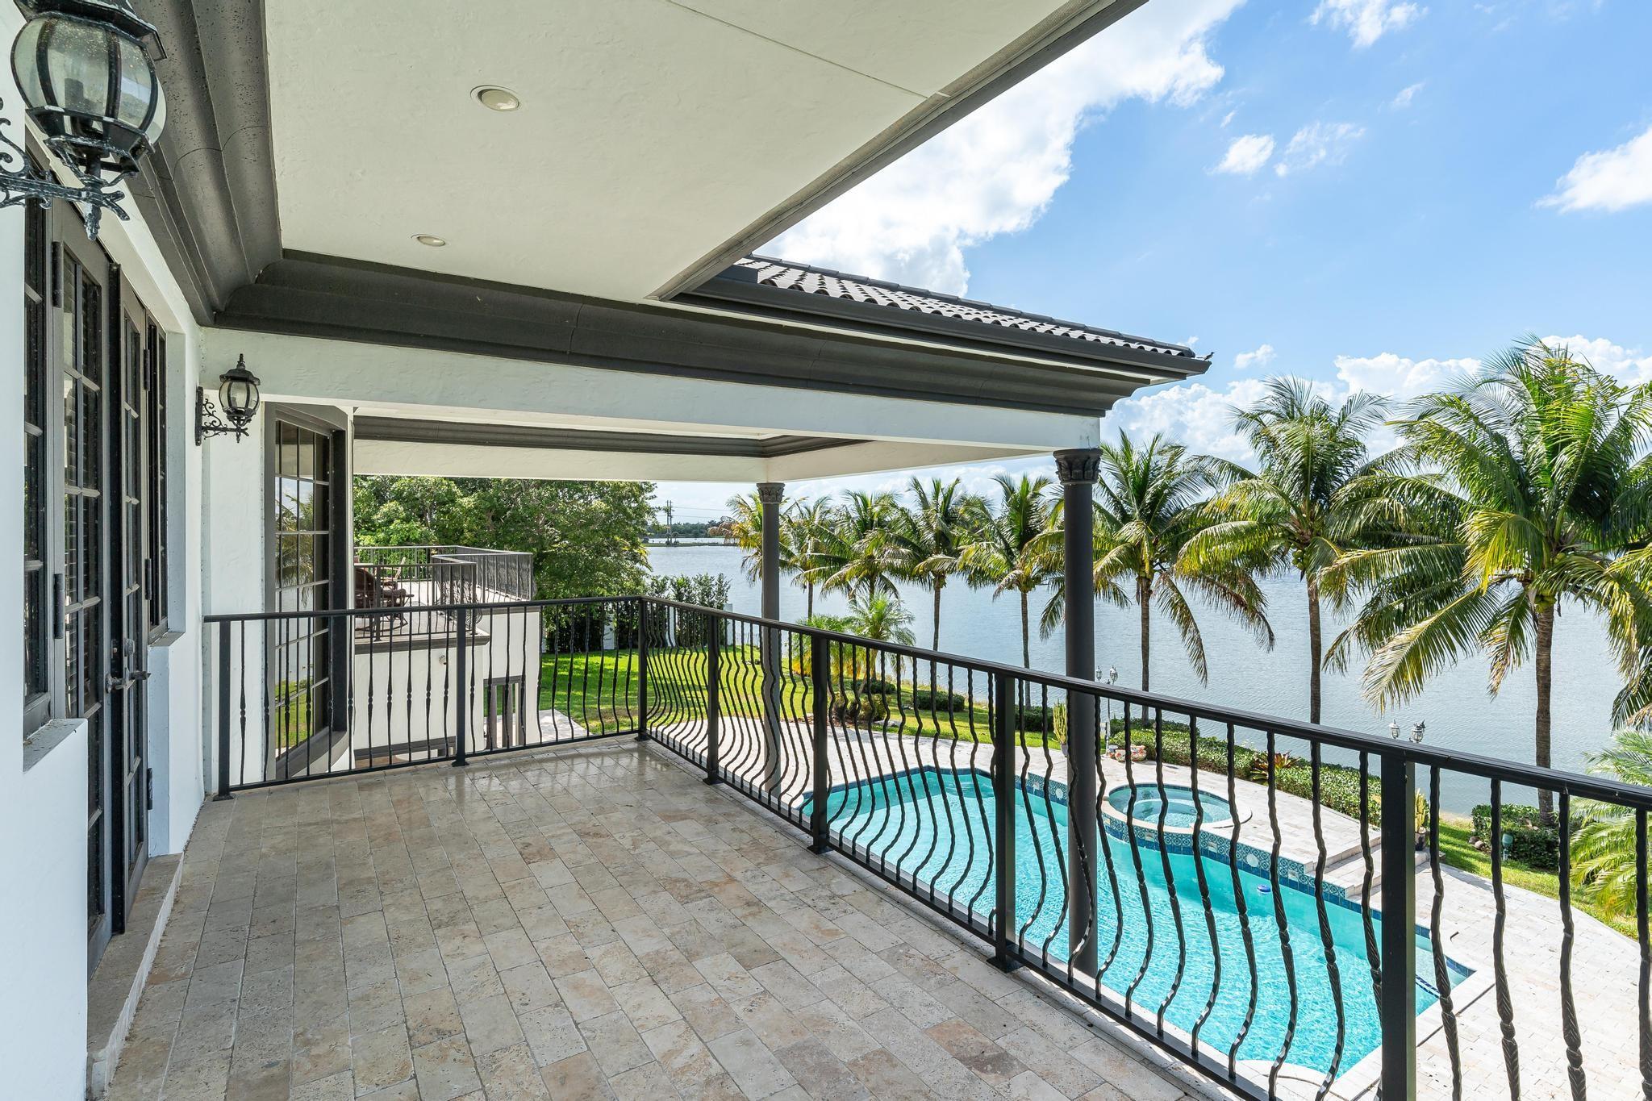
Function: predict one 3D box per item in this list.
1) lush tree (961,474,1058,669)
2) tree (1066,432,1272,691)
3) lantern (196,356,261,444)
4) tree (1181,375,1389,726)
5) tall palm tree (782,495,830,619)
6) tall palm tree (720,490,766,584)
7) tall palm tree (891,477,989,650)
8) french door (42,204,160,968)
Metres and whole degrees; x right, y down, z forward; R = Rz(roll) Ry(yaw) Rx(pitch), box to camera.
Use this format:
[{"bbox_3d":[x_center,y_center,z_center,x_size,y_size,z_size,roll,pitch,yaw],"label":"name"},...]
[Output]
[{"bbox_3d":[5.569,1.366,22.974,4.200,7.208,4.200,0,1,0],"label":"lush tree"},{"bbox_3d":[8.602,0.969,20.399,5.700,8.130,5.700,0,1,0],"label":"tree"},{"bbox_3d":[-3.362,-0.844,4.398,0.285,0.536,0.250,0,1,-34],"label":"lantern"},{"bbox_3d":[10.295,0.647,17.242,5.200,8.909,5.200,0,1,0],"label":"tree"},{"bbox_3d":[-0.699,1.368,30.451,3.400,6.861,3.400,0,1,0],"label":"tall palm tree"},{"bbox_3d":[-3.007,1.079,33.175,4.000,7.311,4.000,0,1,0],"label":"tall palm tree"},{"bbox_3d":[3.633,1.267,25.309,3.700,7.299,3.700,0,1,0],"label":"tall palm tree"},{"bbox_3d":[-2.640,0.162,2.895,0.100,2.480,1.800,0,1,-34],"label":"french door"}]

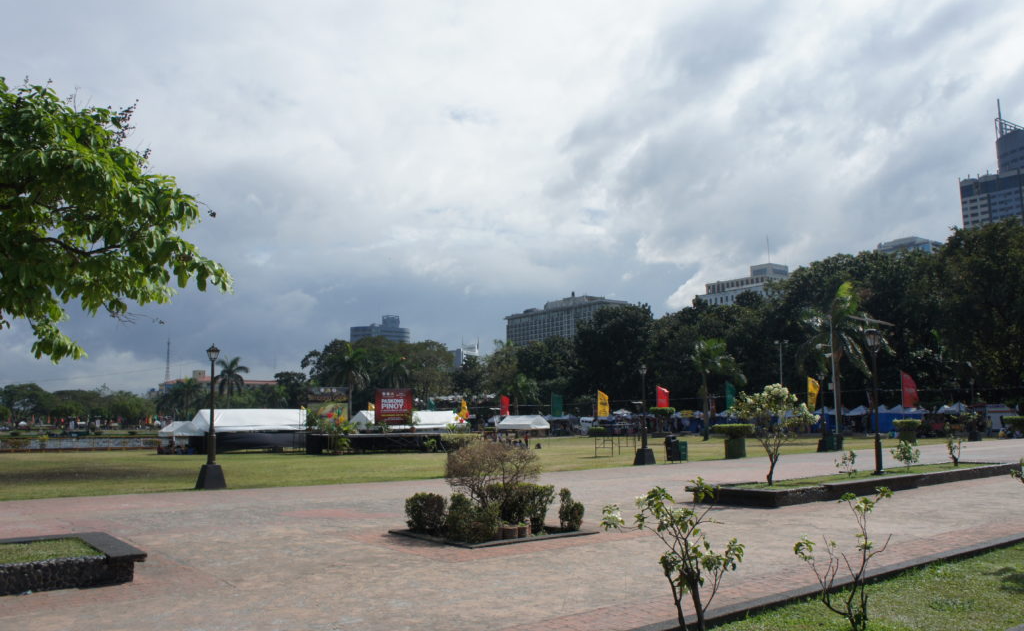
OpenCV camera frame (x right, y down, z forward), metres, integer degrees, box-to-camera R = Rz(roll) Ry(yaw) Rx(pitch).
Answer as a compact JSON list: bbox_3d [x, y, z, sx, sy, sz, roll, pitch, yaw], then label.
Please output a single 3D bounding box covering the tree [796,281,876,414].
[{"bbox_3d":[20.104,2.986,49.000,6.000,10.200,6.000,-1,-7,0],"label":"tree"}]

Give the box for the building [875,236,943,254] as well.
[{"bbox_3d":[162.700,6.180,319.030,16.000,69.430,22.000,5,-9,-37],"label":"building"}]

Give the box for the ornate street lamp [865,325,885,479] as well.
[{"bbox_3d":[10.958,2.613,24.099,0.480,4.329,0.480,5,-9,-37],"label":"ornate street lamp"}]

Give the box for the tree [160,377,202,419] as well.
[{"bbox_3d":[-54.153,14.784,130.000,5.800,9.400,5.800,-1,-7,0],"label":"tree"}]

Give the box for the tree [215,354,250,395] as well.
[{"bbox_3d":[-45.039,12.902,127.174,5.400,12.723,5.400,2,-8,-19],"label":"tree"}]

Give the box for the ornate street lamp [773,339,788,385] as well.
[{"bbox_3d":[27.060,7.240,80.360,1.500,9.570,0.500,-3,-8,18],"label":"ornate street lamp"}]

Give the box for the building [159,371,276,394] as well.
[{"bbox_3d":[-124.820,36.326,333.998,28.000,21.901,62.000,5,-9,-37],"label":"building"}]

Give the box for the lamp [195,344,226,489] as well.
[{"bbox_3d":[-8.520,2.868,22.600,0.680,4.100,0.680,5,-9,-38],"label":"lamp"}]

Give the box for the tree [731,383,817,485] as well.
[{"bbox_3d":[6.710,3.094,20.797,2.150,2.621,2.050,-3,-8,17],"label":"tree"}]

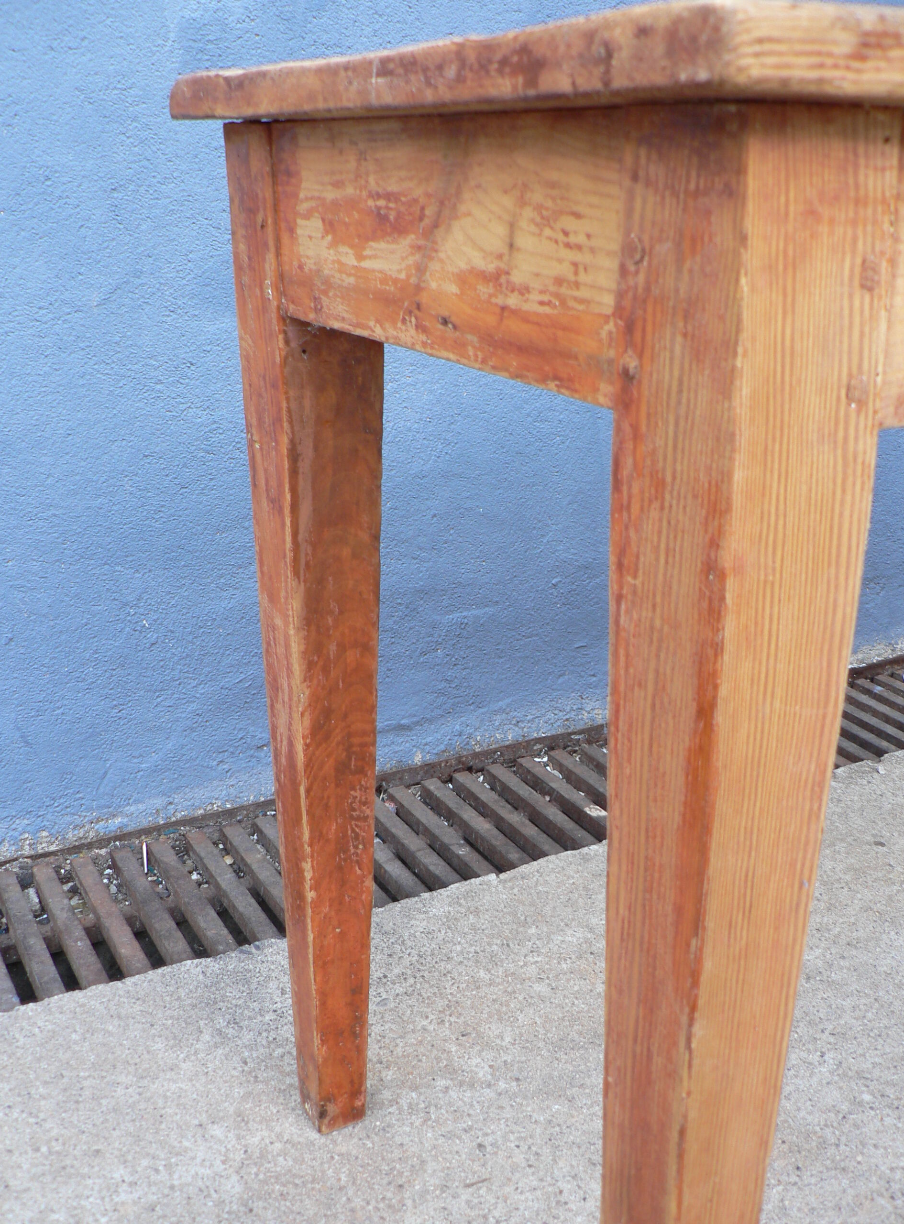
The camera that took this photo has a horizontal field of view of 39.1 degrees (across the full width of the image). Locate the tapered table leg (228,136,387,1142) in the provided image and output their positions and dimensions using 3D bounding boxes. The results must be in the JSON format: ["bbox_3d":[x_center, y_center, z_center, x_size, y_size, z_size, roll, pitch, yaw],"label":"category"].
[{"bbox_3d":[-0.082,0.054,0.875,0.067,0.730,0.070,-12,24,-27],"label":"tapered table leg"}]

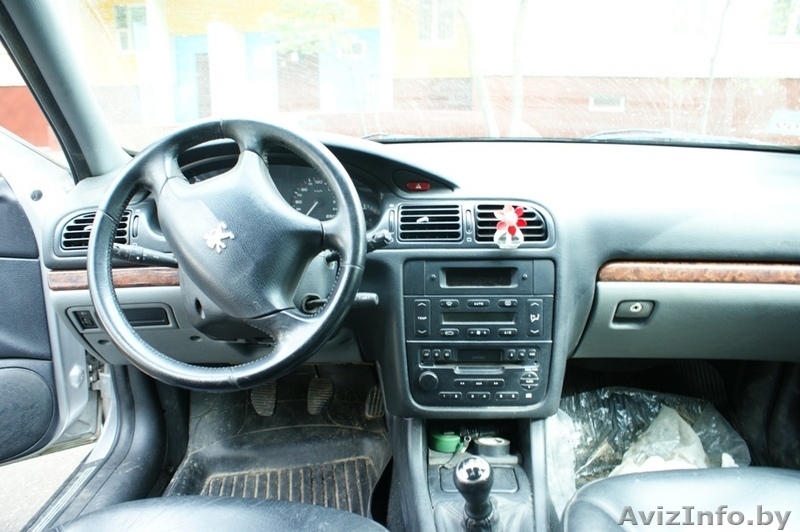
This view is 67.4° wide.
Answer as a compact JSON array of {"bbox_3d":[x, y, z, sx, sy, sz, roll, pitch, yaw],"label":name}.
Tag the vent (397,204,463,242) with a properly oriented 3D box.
[{"bbox_3d":[0.049,-0.068,0.955,0.099,0.058,0.030,-1,4,0],"label":"vent"}]

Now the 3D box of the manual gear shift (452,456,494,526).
[{"bbox_3d":[0.088,0.271,0.720,0.050,0.090,0.050,-1,22,0],"label":"manual gear shift"}]

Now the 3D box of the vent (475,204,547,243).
[{"bbox_3d":[0.176,-0.068,0.955,0.112,0.058,0.030,-1,4,0],"label":"vent"}]

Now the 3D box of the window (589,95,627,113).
[{"bbox_3d":[7.026,-5.503,20.300,1.280,0.600,0.120,-1,14,-3],"label":"window"}]

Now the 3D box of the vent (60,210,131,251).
[{"bbox_3d":[-0.484,-0.057,0.955,0.109,0.060,0.030,-1,4,0],"label":"vent"}]

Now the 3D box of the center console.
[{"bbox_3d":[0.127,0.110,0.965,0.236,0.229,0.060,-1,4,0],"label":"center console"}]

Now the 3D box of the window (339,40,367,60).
[{"bbox_3d":[-1.585,-7.223,20.000,0.920,0.700,0.120,-1,14,-3],"label":"window"}]

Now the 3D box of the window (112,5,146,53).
[{"bbox_3d":[-8.811,-7.765,19.600,1.150,1.500,0.120,-1,14,-3],"label":"window"}]

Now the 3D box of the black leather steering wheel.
[{"bbox_3d":[-0.237,-0.018,0.837,0.377,0.377,0.095,0,-11,0],"label":"black leather steering wheel"}]

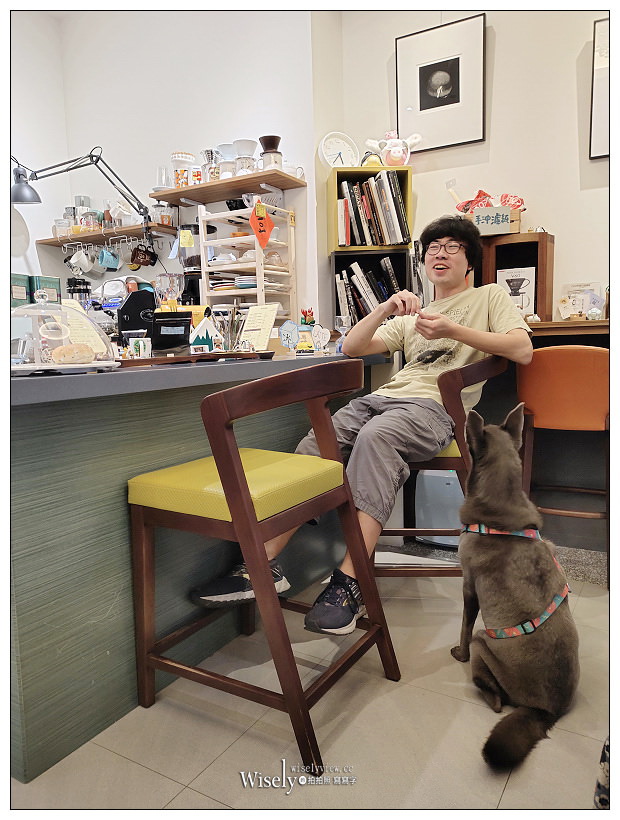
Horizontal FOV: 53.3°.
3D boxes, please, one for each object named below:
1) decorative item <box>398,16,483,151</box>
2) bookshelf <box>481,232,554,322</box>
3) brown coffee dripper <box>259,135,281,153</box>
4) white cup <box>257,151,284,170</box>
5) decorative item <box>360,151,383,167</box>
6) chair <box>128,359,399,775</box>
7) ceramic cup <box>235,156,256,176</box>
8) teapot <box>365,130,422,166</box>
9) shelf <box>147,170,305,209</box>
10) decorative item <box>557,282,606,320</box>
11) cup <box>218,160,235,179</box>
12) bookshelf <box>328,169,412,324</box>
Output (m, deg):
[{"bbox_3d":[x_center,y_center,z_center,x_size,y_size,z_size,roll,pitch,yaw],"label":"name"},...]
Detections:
[{"bbox_3d":[0.602,-1.494,2.865,0.421,0.528,0.030,3,7,31],"label":"decorative item"},{"bbox_3d":[0.913,-0.559,2.711,0.269,0.372,0.190,3,7,31],"label":"bookshelf"},{"bbox_3d":[-0.181,-1.194,2.800,0.100,0.077,0.100,-1,7,0],"label":"brown coffee dripper"},{"bbox_3d":[-0.187,-1.136,2.891,0.113,0.095,0.084,-1,6,0],"label":"white cup"},{"bbox_3d":[0.283,-1.132,2.831,0.100,0.098,0.080,-2,6,-4],"label":"decorative item"},{"bbox_3d":[-0.104,0.324,1.651,0.560,0.905,0.485,3,7,31],"label":"chair"},{"bbox_3d":[-0.307,-1.142,2.949,0.098,0.100,0.087,-1,6,0],"label":"ceramic cup"},{"bbox_3d":[0.385,-1.177,2.844,0.250,0.180,0.130,-2,6,-4],"label":"teapot"},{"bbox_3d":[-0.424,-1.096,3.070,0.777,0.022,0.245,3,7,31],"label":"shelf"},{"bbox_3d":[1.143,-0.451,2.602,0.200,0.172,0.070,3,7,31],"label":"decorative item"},{"bbox_3d":[-0.398,-1.144,3.004,0.090,0.096,0.080,-1,6,0],"label":"cup"},{"bbox_3d":[0.278,-0.737,2.885,0.353,0.700,0.240,-2,6,-4],"label":"bookshelf"}]

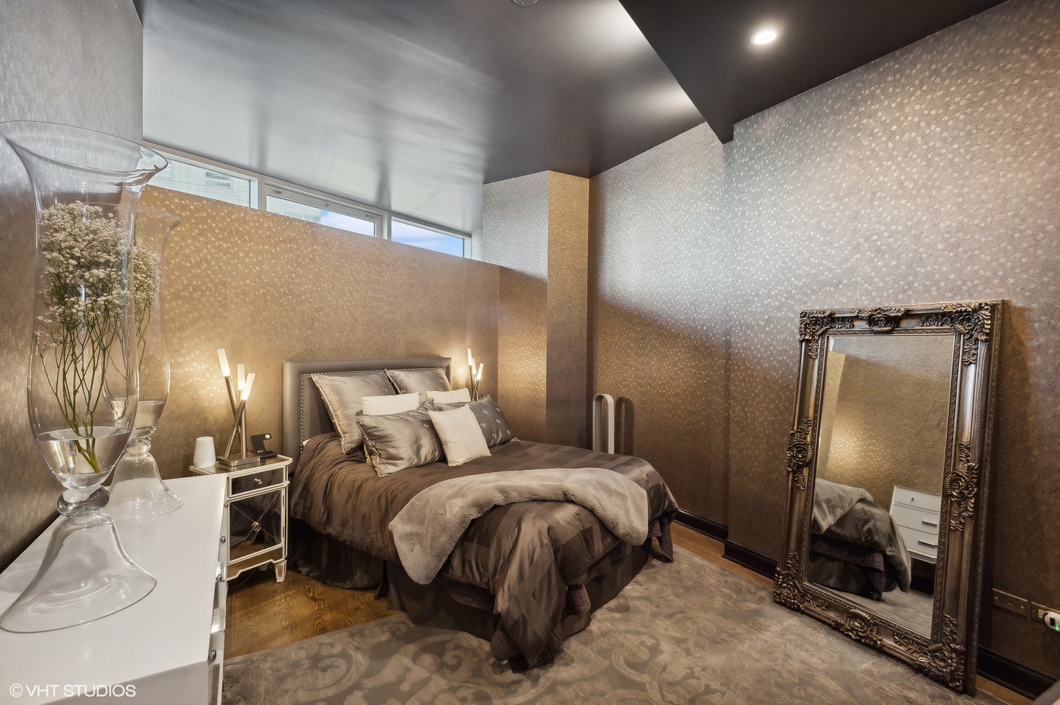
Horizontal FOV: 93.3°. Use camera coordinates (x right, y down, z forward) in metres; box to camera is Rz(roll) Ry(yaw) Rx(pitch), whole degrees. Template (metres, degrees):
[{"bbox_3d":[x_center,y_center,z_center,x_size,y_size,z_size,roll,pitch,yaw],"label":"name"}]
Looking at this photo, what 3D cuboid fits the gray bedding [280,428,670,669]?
[{"bbox_3d":[-0.281,1.016,3.405,2.056,0.797,1.758,1,1,33],"label":"gray bedding"}]

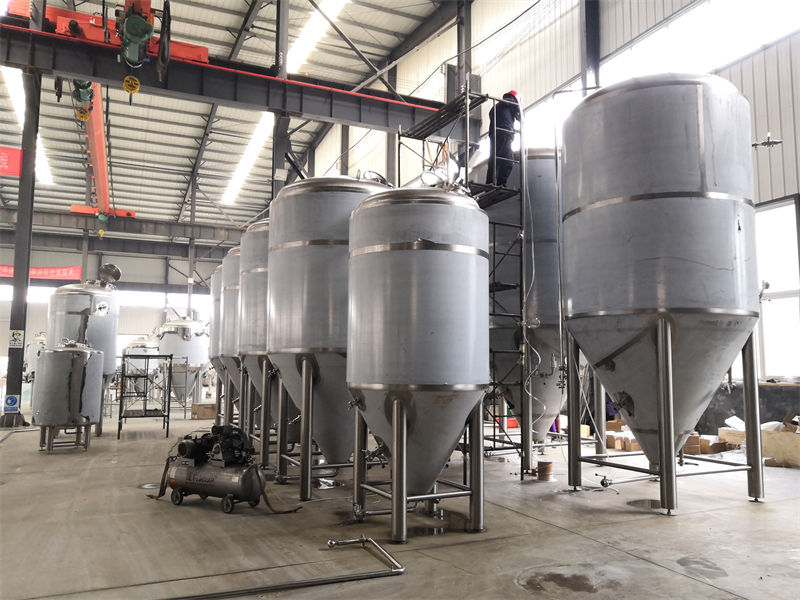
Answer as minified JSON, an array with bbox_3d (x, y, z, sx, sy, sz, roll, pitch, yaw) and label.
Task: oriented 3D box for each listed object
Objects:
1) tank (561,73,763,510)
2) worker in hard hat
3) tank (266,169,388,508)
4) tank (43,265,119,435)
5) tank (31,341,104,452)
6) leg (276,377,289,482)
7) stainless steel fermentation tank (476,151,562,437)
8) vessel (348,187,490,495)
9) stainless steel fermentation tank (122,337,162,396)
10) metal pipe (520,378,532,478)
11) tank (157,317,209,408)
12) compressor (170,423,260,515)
[{"bbox_3d":[3.122,-0.143,7.641,2.166,4.951,2.166,3,-6,-26],"label":"tank"},{"bbox_3d":[1.548,-2.420,9.567,0.460,1.660,0.500,6,-8,-43],"label":"worker in hard hat"},{"bbox_3d":[-0.816,0.392,8.610,1.992,4.266,1.992,0,-6,0],"label":"tank"},{"bbox_3d":[-6.603,1.069,13.026,1.309,3.445,1.309,3,-6,-26],"label":"tank"},{"bbox_3d":[-5.740,1.635,10.796,1.014,1.900,1.014,3,-6,-26],"label":"tank"},{"bbox_3d":[-1.619,1.777,8.768,0.129,1.527,0.129,4,-7,-28],"label":"leg"},{"bbox_3d":[2.116,0.108,9.891,2.166,4.873,2.166,3,-6,-26],"label":"stainless steel fermentation tank"},{"bbox_3d":[0.193,0.546,6.673,1.511,3.586,1.511,0,-6,0],"label":"vessel"},{"bbox_3d":[-8.327,2.339,20.074,1.094,2.255,1.094,3,-6,-26],"label":"stainless steel fermentation tank"},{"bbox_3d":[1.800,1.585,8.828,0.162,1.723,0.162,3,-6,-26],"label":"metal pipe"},{"bbox_3d":[-7.117,2.149,20.534,1.560,3.071,1.560,2,-6,-19],"label":"tank"},{"bbox_3d":[-2.151,1.928,7.295,1.278,0.921,0.432,-3,-7,30],"label":"compressor"}]

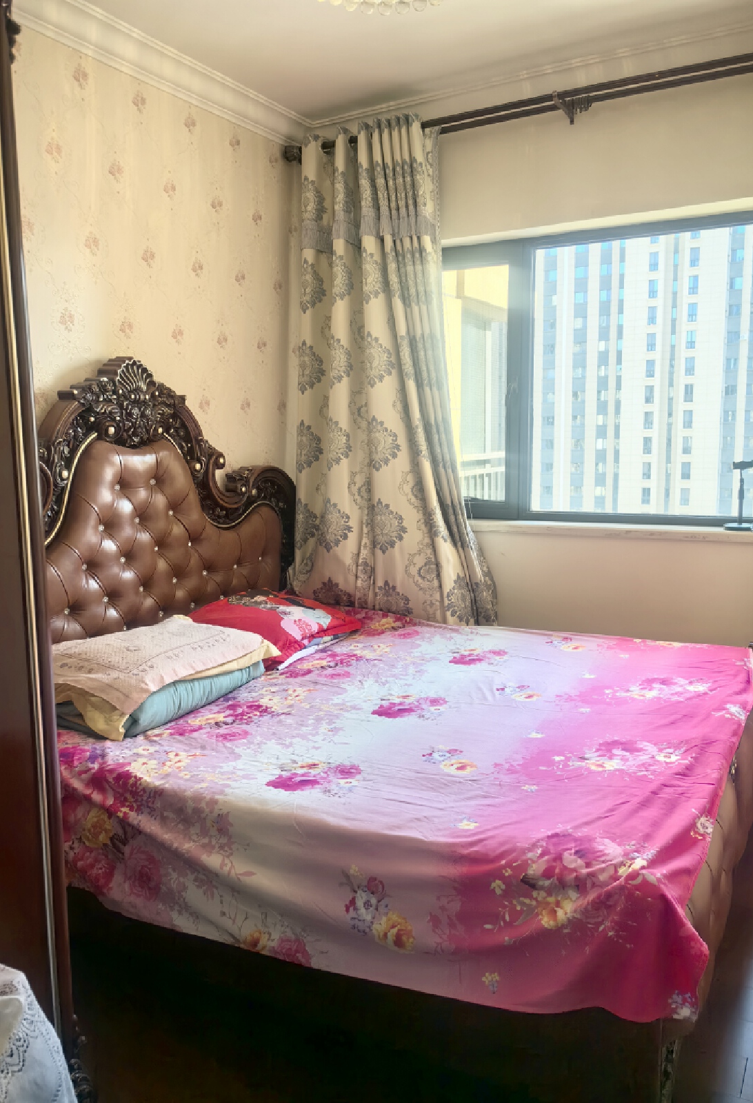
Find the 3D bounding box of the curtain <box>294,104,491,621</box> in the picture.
[{"bbox_3d":[0.070,-0.487,3.725,0.970,2.520,0.220,4,9,30],"label":"curtain"}]

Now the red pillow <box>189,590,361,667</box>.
[{"bbox_3d":[-0.387,0.253,3.019,0.450,0.170,0.690,3,9,25],"label":"red pillow"}]

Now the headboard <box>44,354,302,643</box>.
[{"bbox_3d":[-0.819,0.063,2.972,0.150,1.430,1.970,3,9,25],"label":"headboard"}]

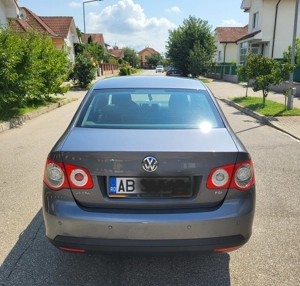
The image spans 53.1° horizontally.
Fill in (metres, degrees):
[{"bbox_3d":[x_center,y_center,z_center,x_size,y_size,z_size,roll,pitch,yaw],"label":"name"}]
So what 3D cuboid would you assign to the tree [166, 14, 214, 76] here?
[{"bbox_3d":[4.680,-10.892,34.363,5.600,6.900,5.600,0,15,0],"label":"tree"}]

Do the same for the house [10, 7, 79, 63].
[{"bbox_3d":[-12.400,-9.929,30.480,10.000,7.000,11.000,0,15,1],"label":"house"}]

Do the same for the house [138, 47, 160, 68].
[{"bbox_3d":[-0.300,-29.794,105.908,8.000,7.400,9.000,0,15,1],"label":"house"}]

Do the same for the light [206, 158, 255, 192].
[{"bbox_3d":[0.590,0.254,2.134,0.440,0.200,0.290,0,15,0],"label":"light"}]

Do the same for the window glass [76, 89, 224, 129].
[{"bbox_3d":[0.005,-0.314,2.698,1.260,0.120,0.590,0,43,0],"label":"window glass"}]

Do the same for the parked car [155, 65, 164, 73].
[{"bbox_3d":[2.200,-15.307,61.839,1.780,1.550,4.300,0,15,1],"label":"parked car"}]

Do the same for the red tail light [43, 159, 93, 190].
[{"bbox_3d":[-0.590,0.254,2.134,0.440,0.200,0.290,0,15,0],"label":"red tail light"}]

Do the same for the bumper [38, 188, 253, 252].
[{"bbox_3d":[-0.003,0.562,2.162,1.750,0.390,0.520,0,15,0],"label":"bumper"}]

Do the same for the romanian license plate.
[{"bbox_3d":[0.000,0.287,1.940,0.525,0.125,0.025,0,15,0],"label":"romanian license plate"}]

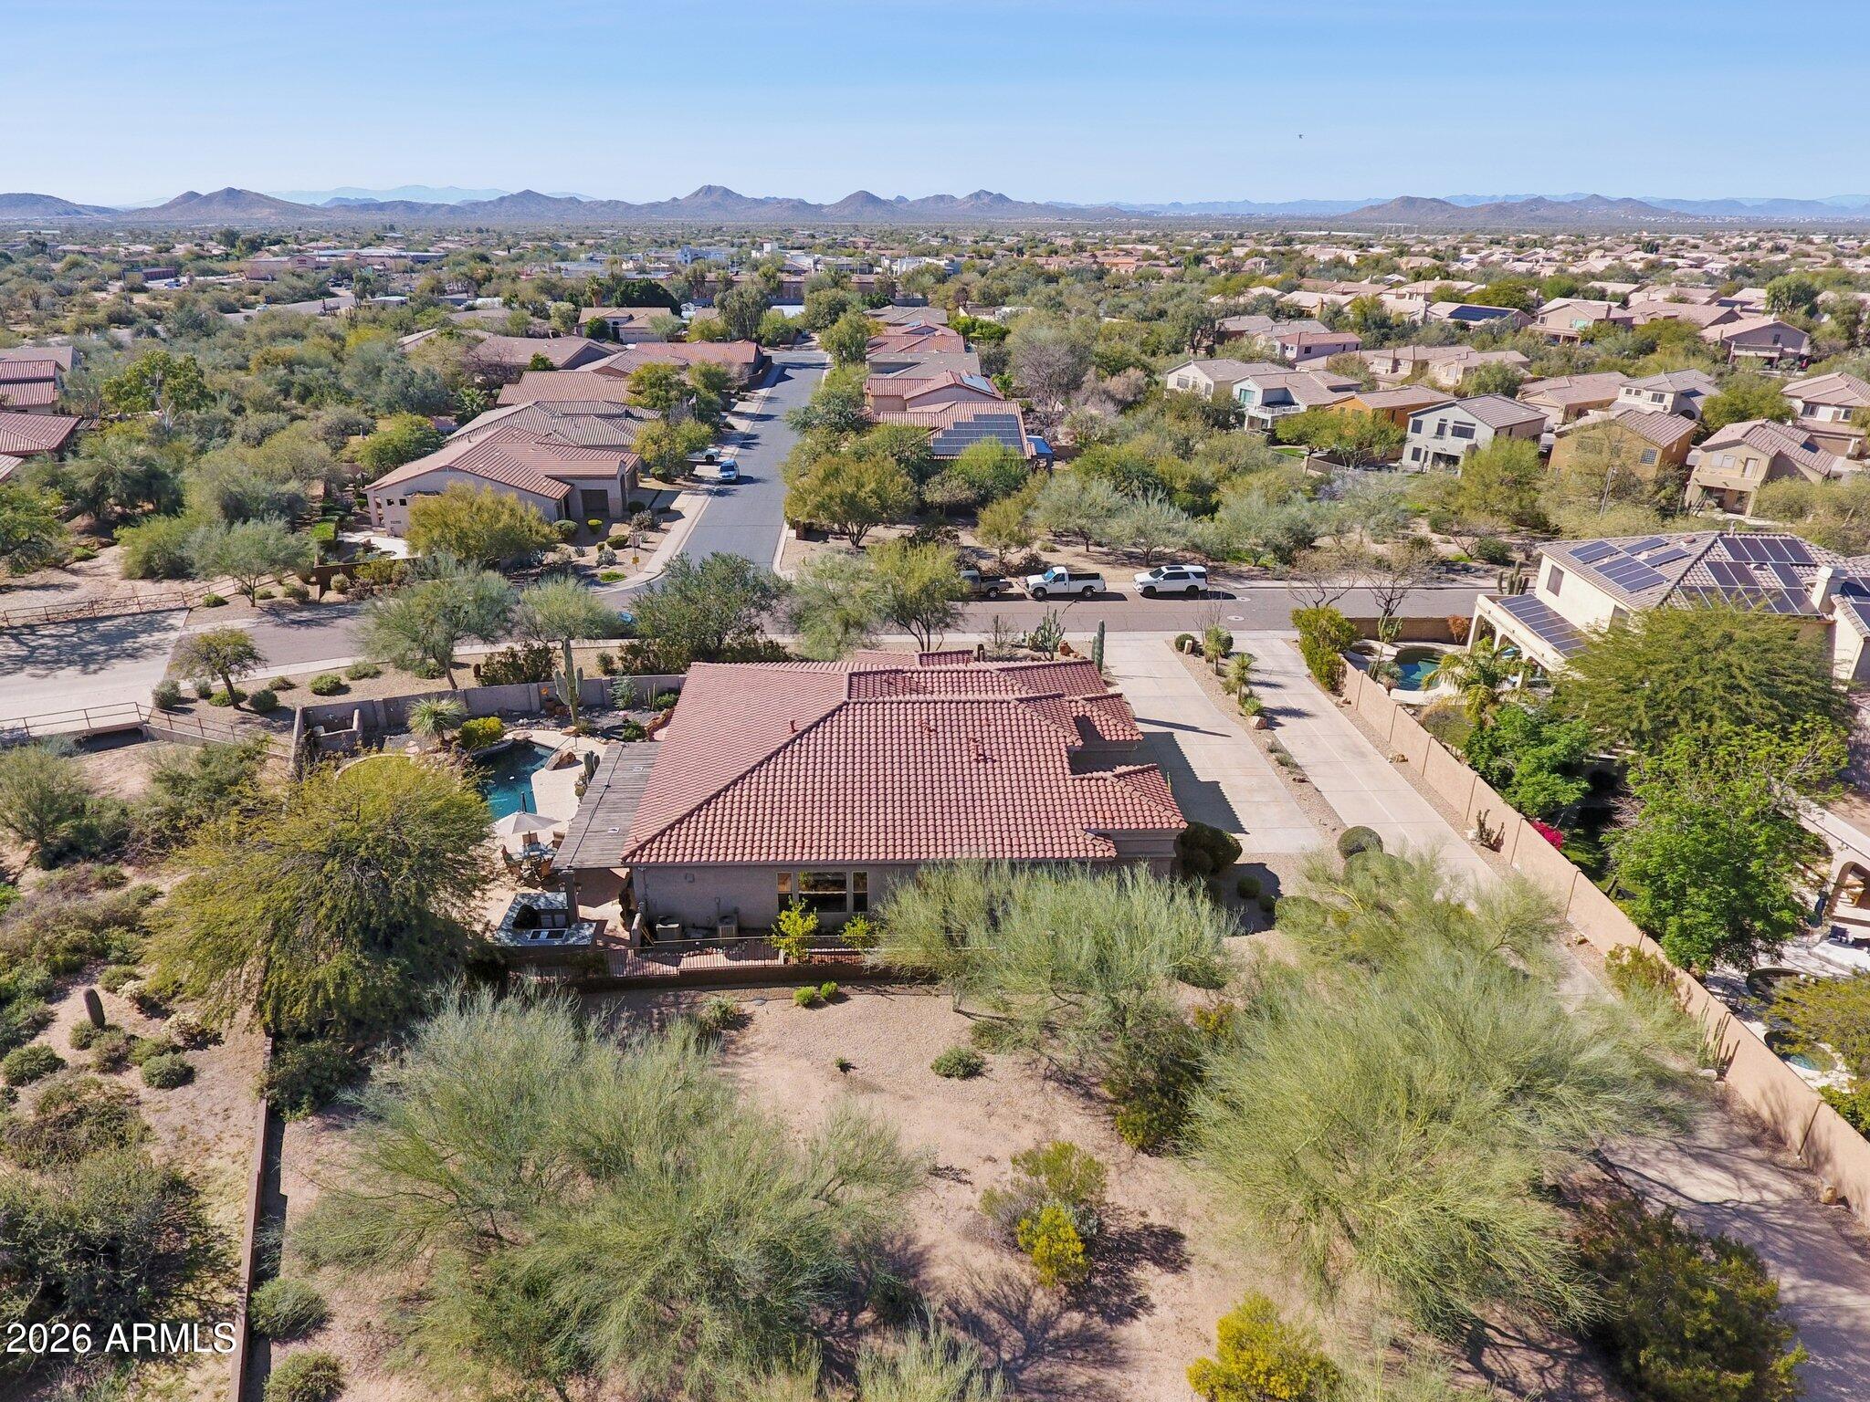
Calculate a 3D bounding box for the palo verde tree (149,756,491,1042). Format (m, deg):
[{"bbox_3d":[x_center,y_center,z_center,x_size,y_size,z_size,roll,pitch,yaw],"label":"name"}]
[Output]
[{"bbox_3d":[-20.900,6.046,36.670,10.400,7.400,10.000,0,24,0],"label":"palo verde tree"}]

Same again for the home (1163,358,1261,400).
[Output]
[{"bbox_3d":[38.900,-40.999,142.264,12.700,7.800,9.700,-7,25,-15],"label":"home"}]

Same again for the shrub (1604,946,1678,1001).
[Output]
[{"bbox_3d":[24.000,9.156,36.638,2.100,1.750,2.000,0,24,0],"label":"shrub"}]

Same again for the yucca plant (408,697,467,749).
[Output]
[{"bbox_3d":[-24.607,1.120,53.442,2.650,2.600,2.650,0,24,0],"label":"yucca plant"}]

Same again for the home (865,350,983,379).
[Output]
[{"bbox_3d":[-1.800,-50.448,166.192,18.500,5.500,17.000,-1,24,-3],"label":"home"}]

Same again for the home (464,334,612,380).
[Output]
[{"bbox_3d":[-66.000,-57.218,180.582,18.500,6.100,19.000,5,25,11],"label":"home"}]

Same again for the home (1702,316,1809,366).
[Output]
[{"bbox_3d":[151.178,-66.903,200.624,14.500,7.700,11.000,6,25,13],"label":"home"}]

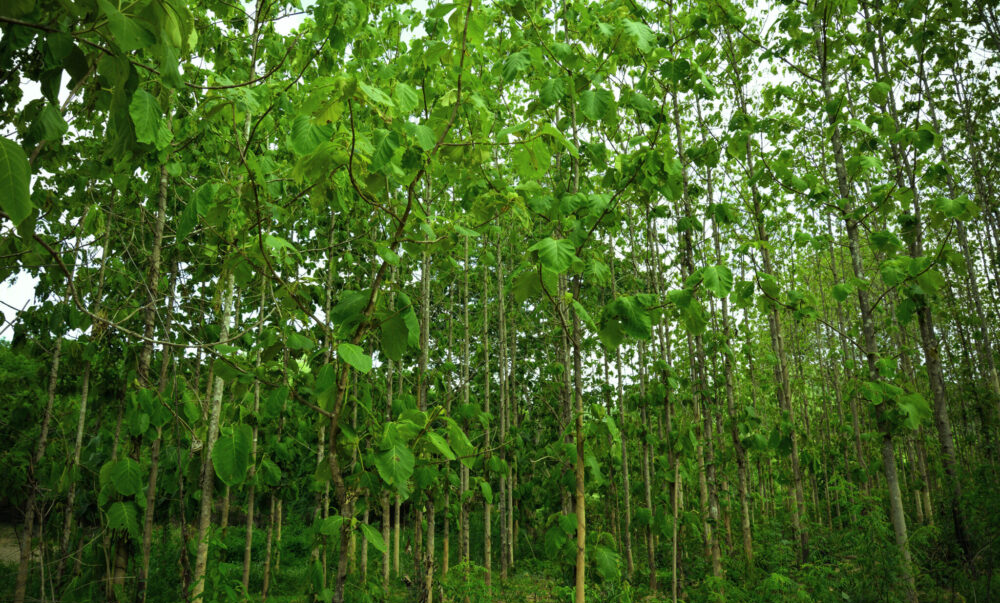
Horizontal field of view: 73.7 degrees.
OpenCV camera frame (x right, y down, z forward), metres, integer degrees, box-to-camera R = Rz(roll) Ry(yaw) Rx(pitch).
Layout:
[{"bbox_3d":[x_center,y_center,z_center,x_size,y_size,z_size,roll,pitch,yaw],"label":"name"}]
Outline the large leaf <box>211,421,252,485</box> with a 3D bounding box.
[{"bbox_3d":[-1.765,1.010,4.400,0.260,0.413,0.060,0,-22,-22],"label":"large leaf"}]

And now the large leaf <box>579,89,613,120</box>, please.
[{"bbox_3d":[0.897,-1.832,6.200,0.310,0.289,0.080,-6,0,10],"label":"large leaf"}]

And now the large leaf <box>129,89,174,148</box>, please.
[{"bbox_3d":[-2.149,-1.119,4.100,0.260,0.337,0.090,-7,7,-26],"label":"large leaf"}]

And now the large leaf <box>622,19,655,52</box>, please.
[{"bbox_3d":[1.330,-2.553,6.400,0.270,0.341,0.080,-26,-6,20],"label":"large leaf"}]

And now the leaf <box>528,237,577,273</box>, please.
[{"bbox_3d":[0.425,-0.374,5.300,0.340,0.299,0.100,-5,-21,5],"label":"leaf"}]

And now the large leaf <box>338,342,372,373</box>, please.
[{"bbox_3d":[-1.062,0.412,4.900,0.295,0.210,0.070,38,-42,9],"label":"large leaf"}]

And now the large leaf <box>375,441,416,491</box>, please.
[{"bbox_3d":[-0.775,1.205,4.900,0.290,0.334,0.080,1,-34,-9],"label":"large leaf"}]

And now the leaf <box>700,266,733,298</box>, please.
[{"bbox_3d":[1.883,-0.174,5.800,0.270,0.298,0.070,-5,-20,18],"label":"leaf"}]

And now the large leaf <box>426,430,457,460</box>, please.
[{"bbox_3d":[-0.437,1.058,4.900,0.080,0.295,0.170,-57,-16,26],"label":"large leaf"}]

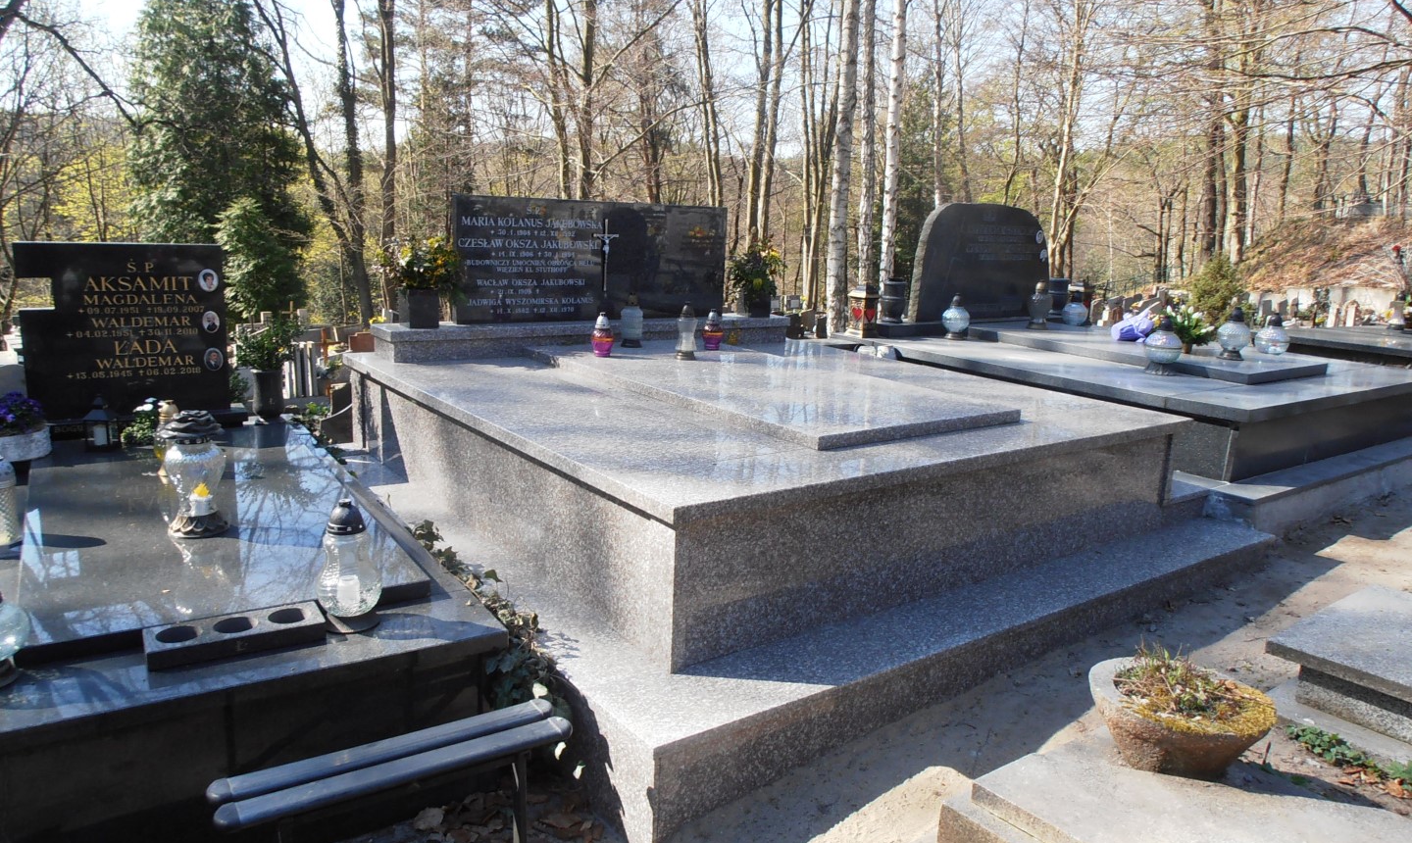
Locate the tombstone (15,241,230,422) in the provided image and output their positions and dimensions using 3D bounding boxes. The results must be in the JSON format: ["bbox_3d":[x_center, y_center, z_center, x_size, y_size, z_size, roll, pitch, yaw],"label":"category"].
[{"bbox_3d":[-2.275,-0.358,3.858,0.689,0.668,0.070,-5,13,-31],"label":"tombstone"}]

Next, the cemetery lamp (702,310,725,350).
[{"bbox_3d":[0.040,-0.484,5.164,0.108,0.213,0.108,3,12,-1],"label":"cemetery lamp"}]

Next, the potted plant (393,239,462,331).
[{"bbox_3d":[-1.356,-0.672,4.716,0.322,0.430,0.322,-6,15,-36],"label":"potted plant"}]

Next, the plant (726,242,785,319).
[{"bbox_3d":[0.297,-0.845,5.836,0.320,0.440,0.320,-6,14,-36],"label":"plant"}]

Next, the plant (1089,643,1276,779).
[{"bbox_3d":[1.173,0.703,2.402,0.416,0.212,0.416,-6,15,-36],"label":"plant"}]

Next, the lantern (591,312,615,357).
[{"bbox_3d":[-0.501,-0.426,4.779,0.105,0.214,0.105,3,12,-1],"label":"lantern"}]

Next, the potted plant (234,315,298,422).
[{"bbox_3d":[-1.997,-0.245,4.420,0.272,0.462,0.272,-6,15,-36],"label":"potted plant"}]

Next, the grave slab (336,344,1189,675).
[{"bbox_3d":[0.139,0.026,4.476,2.650,0.485,2.871,-6,15,-36],"label":"grave slab"}]

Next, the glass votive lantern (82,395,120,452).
[{"bbox_3d":[-2.177,0.004,3.518,0.088,0.196,0.088,1,11,-8],"label":"glass votive lantern"}]

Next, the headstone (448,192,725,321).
[{"bbox_3d":[-0.573,-0.860,5.269,1.635,0.624,0.065,-6,14,-36],"label":"headstone"}]

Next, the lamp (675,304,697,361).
[{"bbox_3d":[-0.091,-0.444,4.799,0.106,0.276,0.106,3,12,-1],"label":"lamp"}]

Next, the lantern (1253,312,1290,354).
[{"bbox_3d":[3.492,-0.514,6.017,0.182,0.308,0.182,-6,14,-36],"label":"lantern"}]

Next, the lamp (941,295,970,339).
[{"bbox_3d":[1.617,-0.670,6.250,0.173,0.285,0.173,-6,15,-36],"label":"lamp"}]

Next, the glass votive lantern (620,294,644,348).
[{"bbox_3d":[-0.377,-0.517,4.989,0.121,0.273,0.121,2,11,0],"label":"glass votive lantern"}]

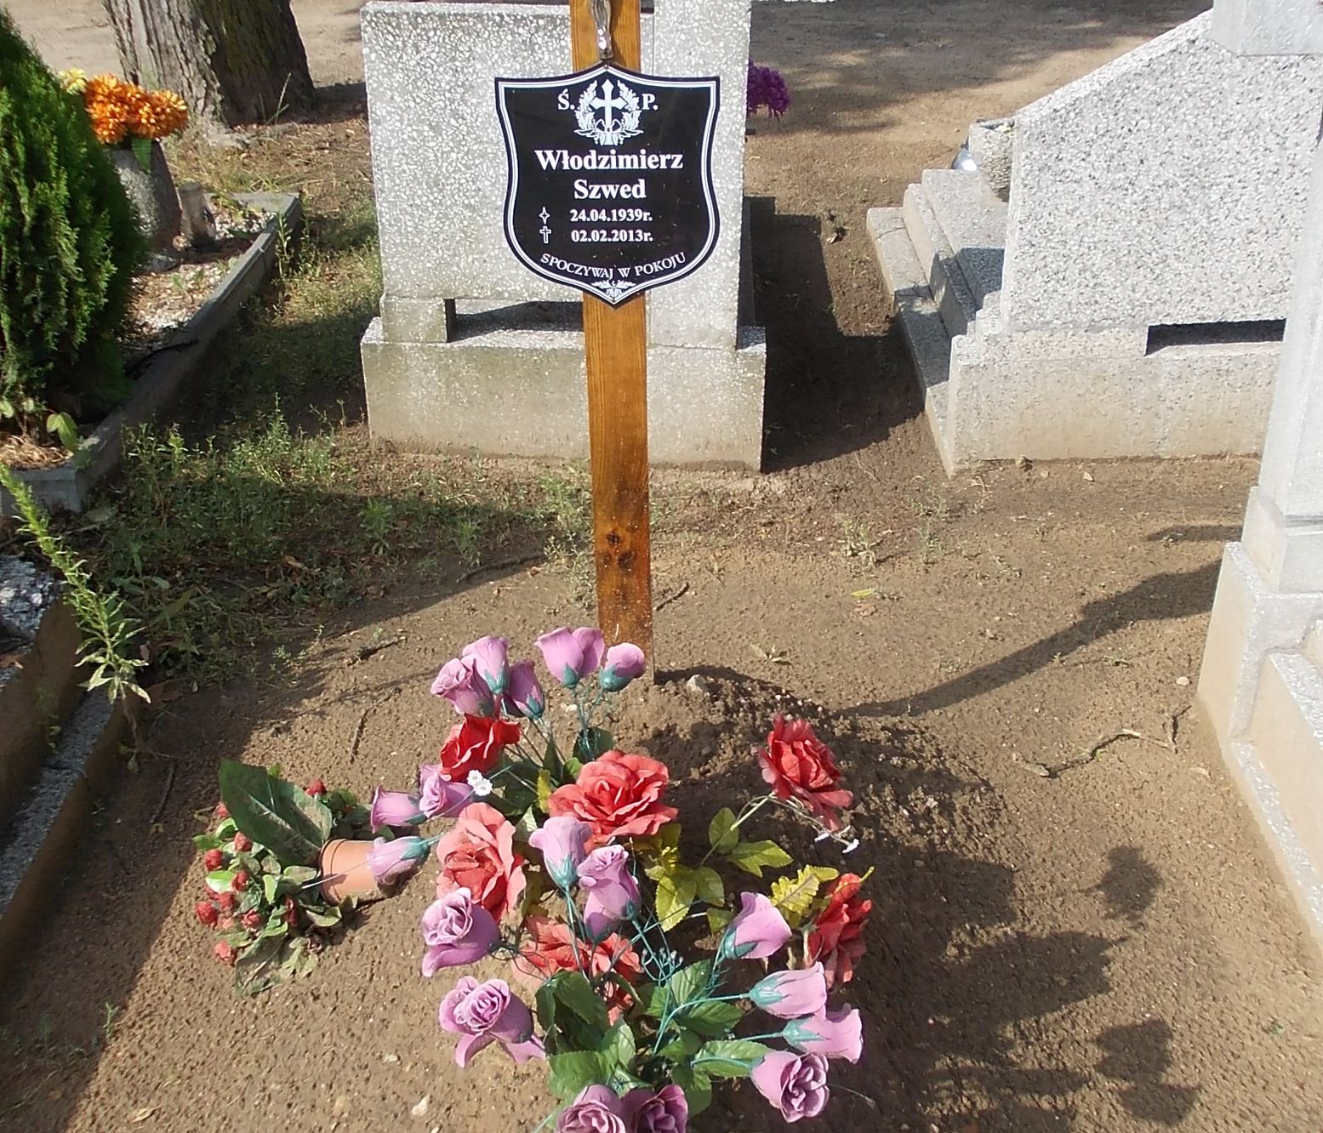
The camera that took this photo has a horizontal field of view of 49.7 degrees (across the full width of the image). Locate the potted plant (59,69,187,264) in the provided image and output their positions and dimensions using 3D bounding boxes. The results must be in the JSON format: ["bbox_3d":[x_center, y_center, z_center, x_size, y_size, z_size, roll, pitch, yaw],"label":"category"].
[{"bbox_3d":[-1.507,-1.155,4.069,0.340,0.540,0.300,0,32,0],"label":"potted plant"}]

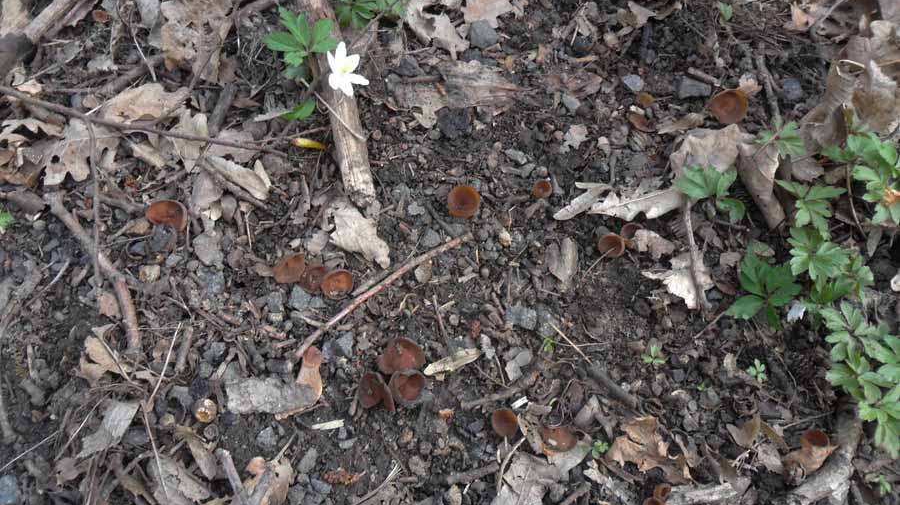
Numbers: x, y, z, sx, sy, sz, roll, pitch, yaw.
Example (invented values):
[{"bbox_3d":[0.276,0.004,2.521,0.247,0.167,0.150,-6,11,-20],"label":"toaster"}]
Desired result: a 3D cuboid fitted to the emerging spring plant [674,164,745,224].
[{"bbox_3d":[0.191,-0.043,0.517,0.047,0.033,0.042,0,58,0],"label":"emerging spring plant"}]

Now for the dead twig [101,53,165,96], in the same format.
[{"bbox_3d":[-0.279,-0.156,0.622,0.013,0.009,0.064,37,64,21],"label":"dead twig"}]

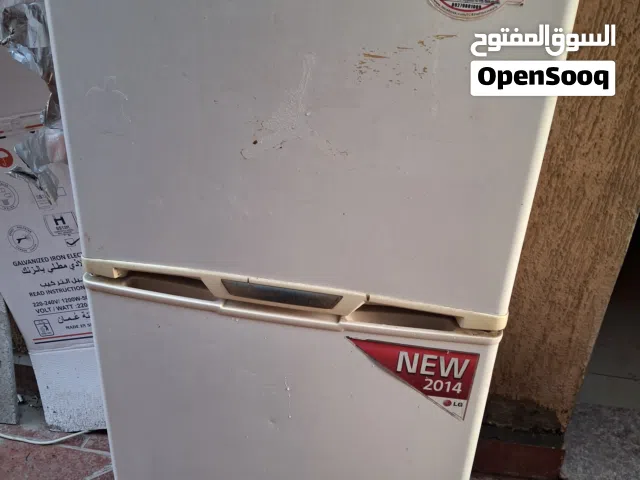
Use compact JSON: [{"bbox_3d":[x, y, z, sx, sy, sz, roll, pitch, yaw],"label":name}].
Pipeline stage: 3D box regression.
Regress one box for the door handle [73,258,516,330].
[{"bbox_3d":[-0.053,0.069,0.638,0.600,0.042,0.045,6,21,9],"label":"door handle"}]

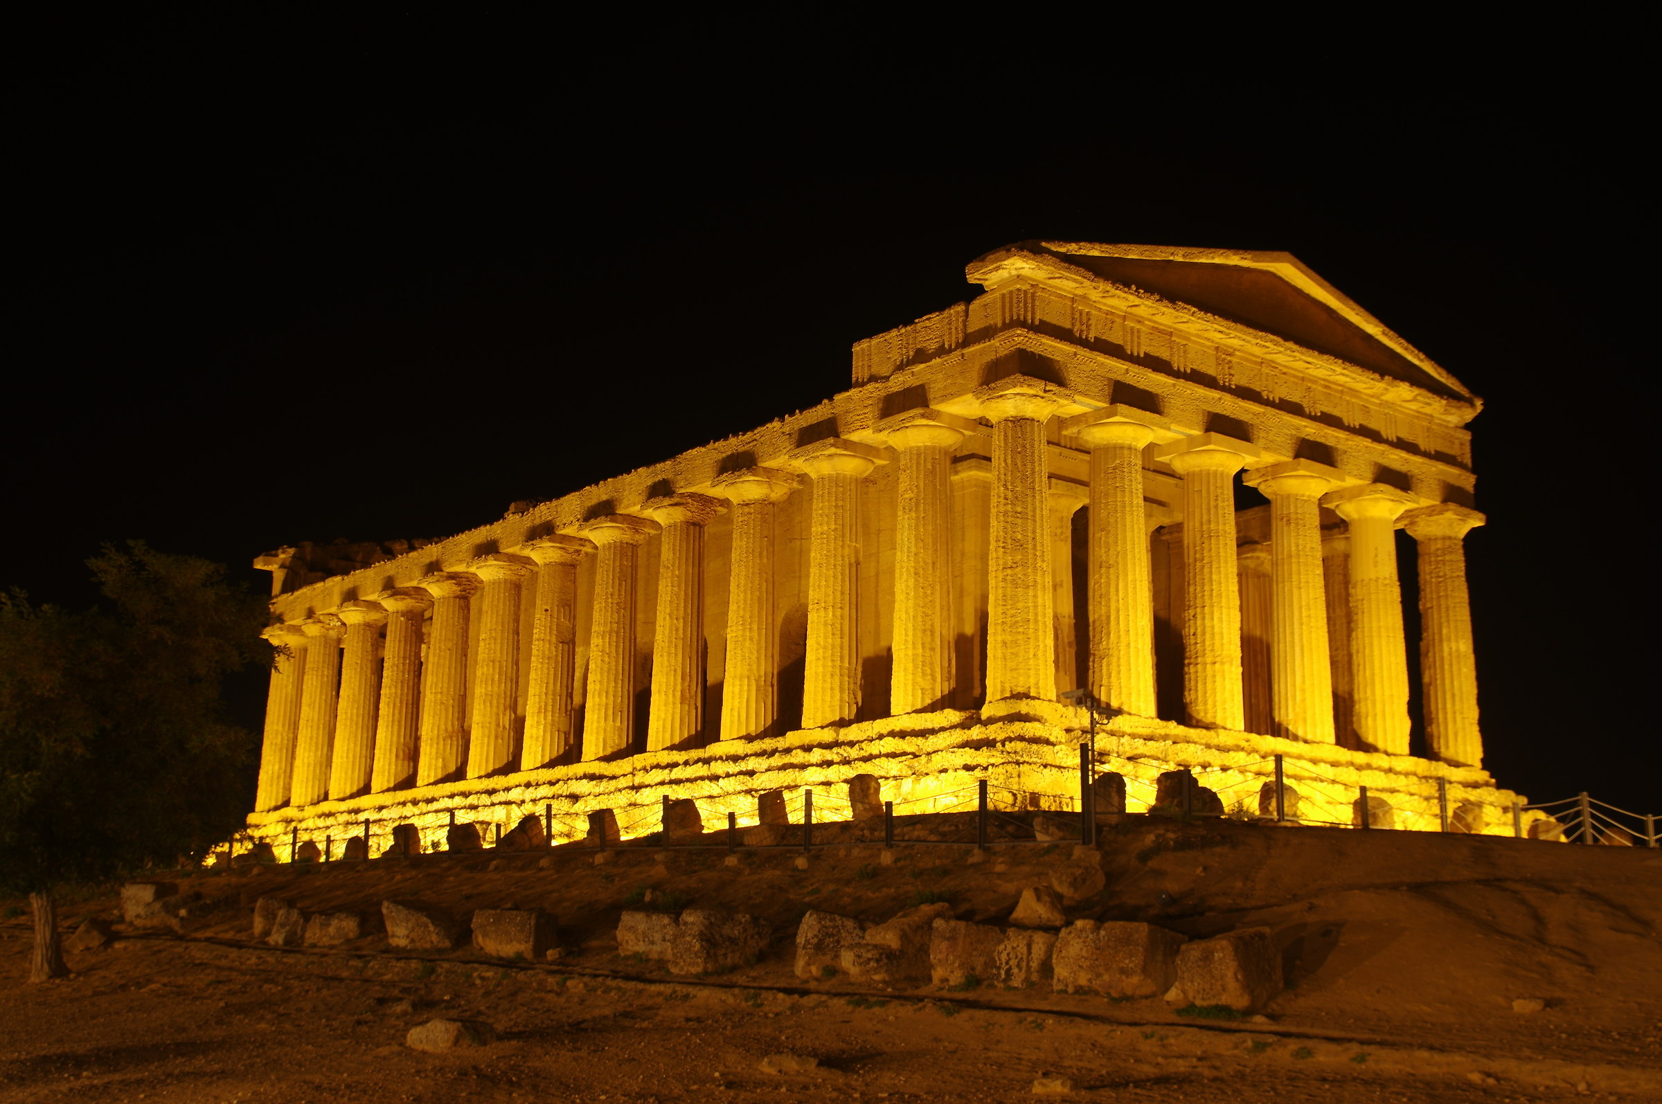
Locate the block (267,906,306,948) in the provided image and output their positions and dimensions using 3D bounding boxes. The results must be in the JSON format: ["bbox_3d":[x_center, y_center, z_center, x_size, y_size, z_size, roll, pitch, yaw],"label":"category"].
[{"bbox_3d":[-9.991,6.884,33.000,0.518,0.743,0.415,-1,-13,8],"label":"block"}]

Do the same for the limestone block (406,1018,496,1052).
[{"bbox_3d":[-3.316,4.212,15.700,0.631,0.264,0.473,-2,-14,13],"label":"limestone block"}]

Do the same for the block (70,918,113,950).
[{"bbox_3d":[-14.906,7.717,36.300,0.664,0.632,0.498,0,-13,3],"label":"block"}]

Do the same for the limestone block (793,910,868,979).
[{"bbox_3d":[-0.001,4.493,20.600,0.670,0.760,0.536,5,-14,-17],"label":"limestone block"}]

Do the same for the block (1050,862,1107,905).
[{"bbox_3d":[3.026,4.060,22.000,0.573,0.497,0.487,-6,-15,27],"label":"block"}]

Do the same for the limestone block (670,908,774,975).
[{"bbox_3d":[-1.375,4.842,22.300,0.940,0.766,0.854,12,-17,-38],"label":"limestone block"}]

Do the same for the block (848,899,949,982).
[{"bbox_3d":[0.751,4.299,19.800,0.804,0.846,0.804,12,-17,-38],"label":"block"}]

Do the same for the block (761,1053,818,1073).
[{"bbox_3d":[-0.277,3.444,12.100,0.385,0.123,0.289,1,-13,0],"label":"block"}]

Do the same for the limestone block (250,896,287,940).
[{"bbox_3d":[-10.656,6.953,34.100,0.512,0.793,0.409,-1,-13,8],"label":"limestone block"}]

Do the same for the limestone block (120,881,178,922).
[{"bbox_3d":[-14.712,7.563,38.800,0.842,0.858,0.758,-1,-13,9],"label":"limestone block"}]

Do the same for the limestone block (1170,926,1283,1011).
[{"bbox_3d":[3.820,4.031,17.400,0.715,0.800,0.794,13,-18,-41],"label":"limestone block"}]

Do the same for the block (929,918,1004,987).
[{"bbox_3d":[1.425,4.210,18.900,0.582,0.685,0.529,12,-17,-38],"label":"block"}]

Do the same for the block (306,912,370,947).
[{"bbox_3d":[-8.648,6.605,31.500,0.937,0.586,0.562,-1,-14,10],"label":"block"}]

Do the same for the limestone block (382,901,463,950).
[{"bbox_3d":[-6.725,6.154,29.600,1.143,0.780,0.629,-2,-14,12],"label":"limestone block"}]

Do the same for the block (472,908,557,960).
[{"bbox_3d":[-4.449,5.388,25.300,0.927,0.685,0.696,-2,-14,14],"label":"block"}]

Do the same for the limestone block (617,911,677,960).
[{"bbox_3d":[-2.359,5.002,23.400,0.723,0.602,0.579,0,-13,3],"label":"limestone block"}]

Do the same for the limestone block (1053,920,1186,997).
[{"bbox_3d":[2.935,4.140,18.300,1.143,0.749,0.743,-9,-16,35],"label":"limestone block"}]

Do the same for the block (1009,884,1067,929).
[{"bbox_3d":[2.379,4.068,20.600,0.568,0.471,0.426,-6,-15,26],"label":"block"}]

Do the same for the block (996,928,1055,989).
[{"bbox_3d":[1.969,4.112,18.200,0.452,0.575,0.411,12,-17,-38],"label":"block"}]

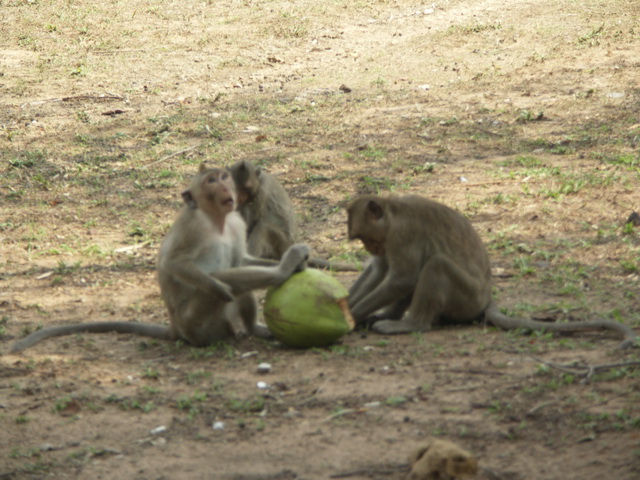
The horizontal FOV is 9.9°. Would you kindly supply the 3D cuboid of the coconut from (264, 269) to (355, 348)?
[{"bbox_3d":[-0.024,0.157,8.482,0.204,0.182,0.190,0,8,0],"label":"coconut"}]

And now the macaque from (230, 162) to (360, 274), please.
[{"bbox_3d":[-0.063,-0.067,9.677,0.299,0.272,0.226,7,11,39],"label":"macaque"}]

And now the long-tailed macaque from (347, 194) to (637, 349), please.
[{"bbox_3d":[0.396,0.062,8.657,0.662,0.318,0.375,0,8,0],"label":"long-tailed macaque"}]

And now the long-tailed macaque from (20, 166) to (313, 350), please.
[{"bbox_3d":[-0.332,0.037,8.510,0.611,0.410,0.456,4,9,24],"label":"long-tailed macaque"}]

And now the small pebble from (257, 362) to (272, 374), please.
[{"bbox_3d":[-0.123,0.281,8.202,0.033,0.019,0.028,0,8,0],"label":"small pebble"}]

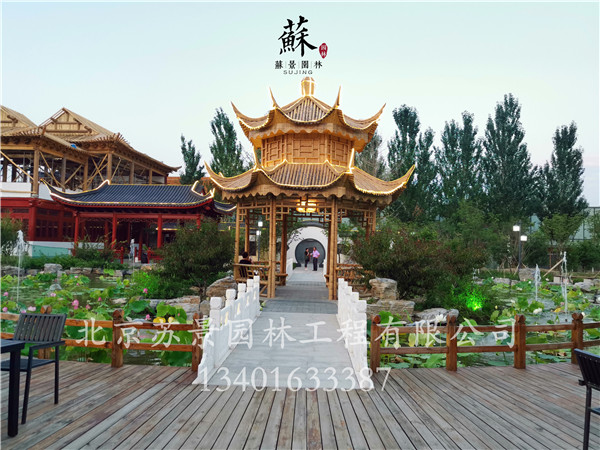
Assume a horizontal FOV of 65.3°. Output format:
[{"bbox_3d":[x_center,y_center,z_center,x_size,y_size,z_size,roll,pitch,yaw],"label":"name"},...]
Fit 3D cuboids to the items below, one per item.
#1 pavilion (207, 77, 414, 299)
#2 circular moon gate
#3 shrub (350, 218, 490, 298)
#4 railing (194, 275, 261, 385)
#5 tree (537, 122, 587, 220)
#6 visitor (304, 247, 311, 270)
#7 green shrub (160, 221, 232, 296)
[{"bbox_3d":[0.258,-1.450,16.322,6.730,7.510,6.730,1,-3,3],"label":"pavilion"},{"bbox_3d":[0.833,2.198,36.437,2.370,2.260,0.400,1,-3,2],"label":"circular moon gate"},{"bbox_3d":[3.841,1.113,15.168,4.200,2.460,3.200,1,-3,2],"label":"shrub"},{"bbox_3d":[-1.057,1.495,8.078,0.200,0.890,5.482,1,-3,1],"label":"railing"},{"bbox_3d":[28.086,-3.335,50.265,5.300,15.540,5.000,1,-3,0],"label":"tree"},{"bbox_3d":[0.515,2.343,32.124,0.330,1.580,0.470,0,-3,30],"label":"visitor"},{"bbox_3d":[-3.321,1.064,15.162,2.450,2.490,2.300,1,-3,2],"label":"green shrub"}]

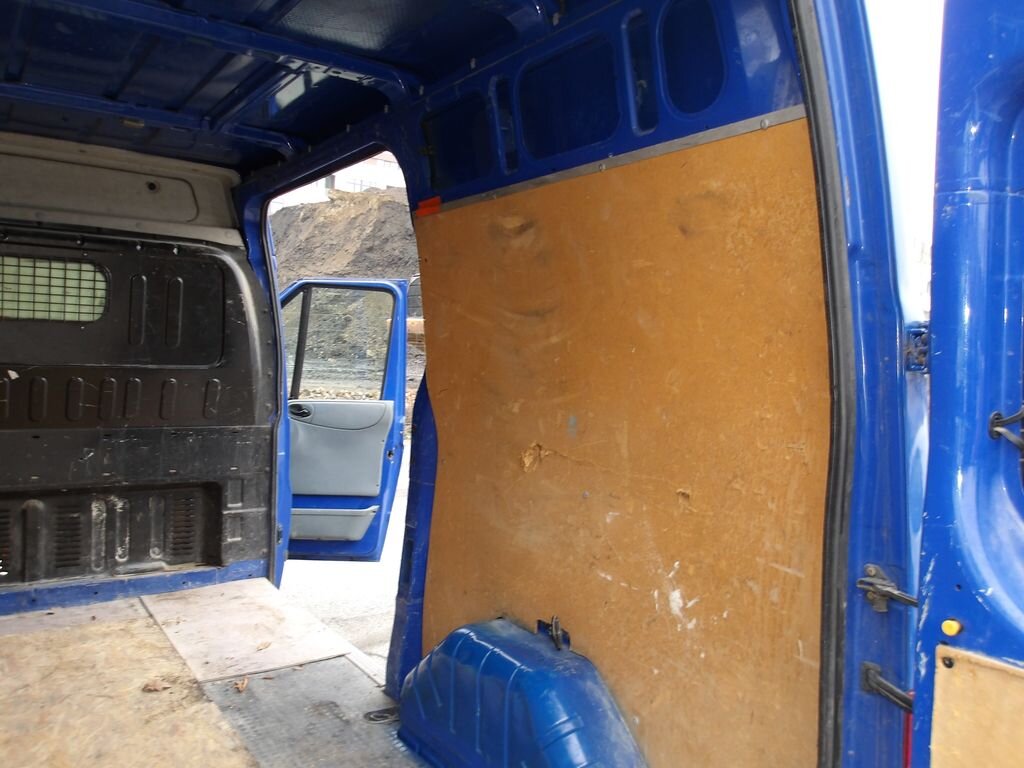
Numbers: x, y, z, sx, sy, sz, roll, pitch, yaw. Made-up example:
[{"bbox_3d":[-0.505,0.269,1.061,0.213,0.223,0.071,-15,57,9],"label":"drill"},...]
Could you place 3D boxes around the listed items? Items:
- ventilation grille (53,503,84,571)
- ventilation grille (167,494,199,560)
[{"bbox_3d":[-1.714,0.590,3.087,0.093,0.245,0.020,1,2,-35],"label":"ventilation grille"},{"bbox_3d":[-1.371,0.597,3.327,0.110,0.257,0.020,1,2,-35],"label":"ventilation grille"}]

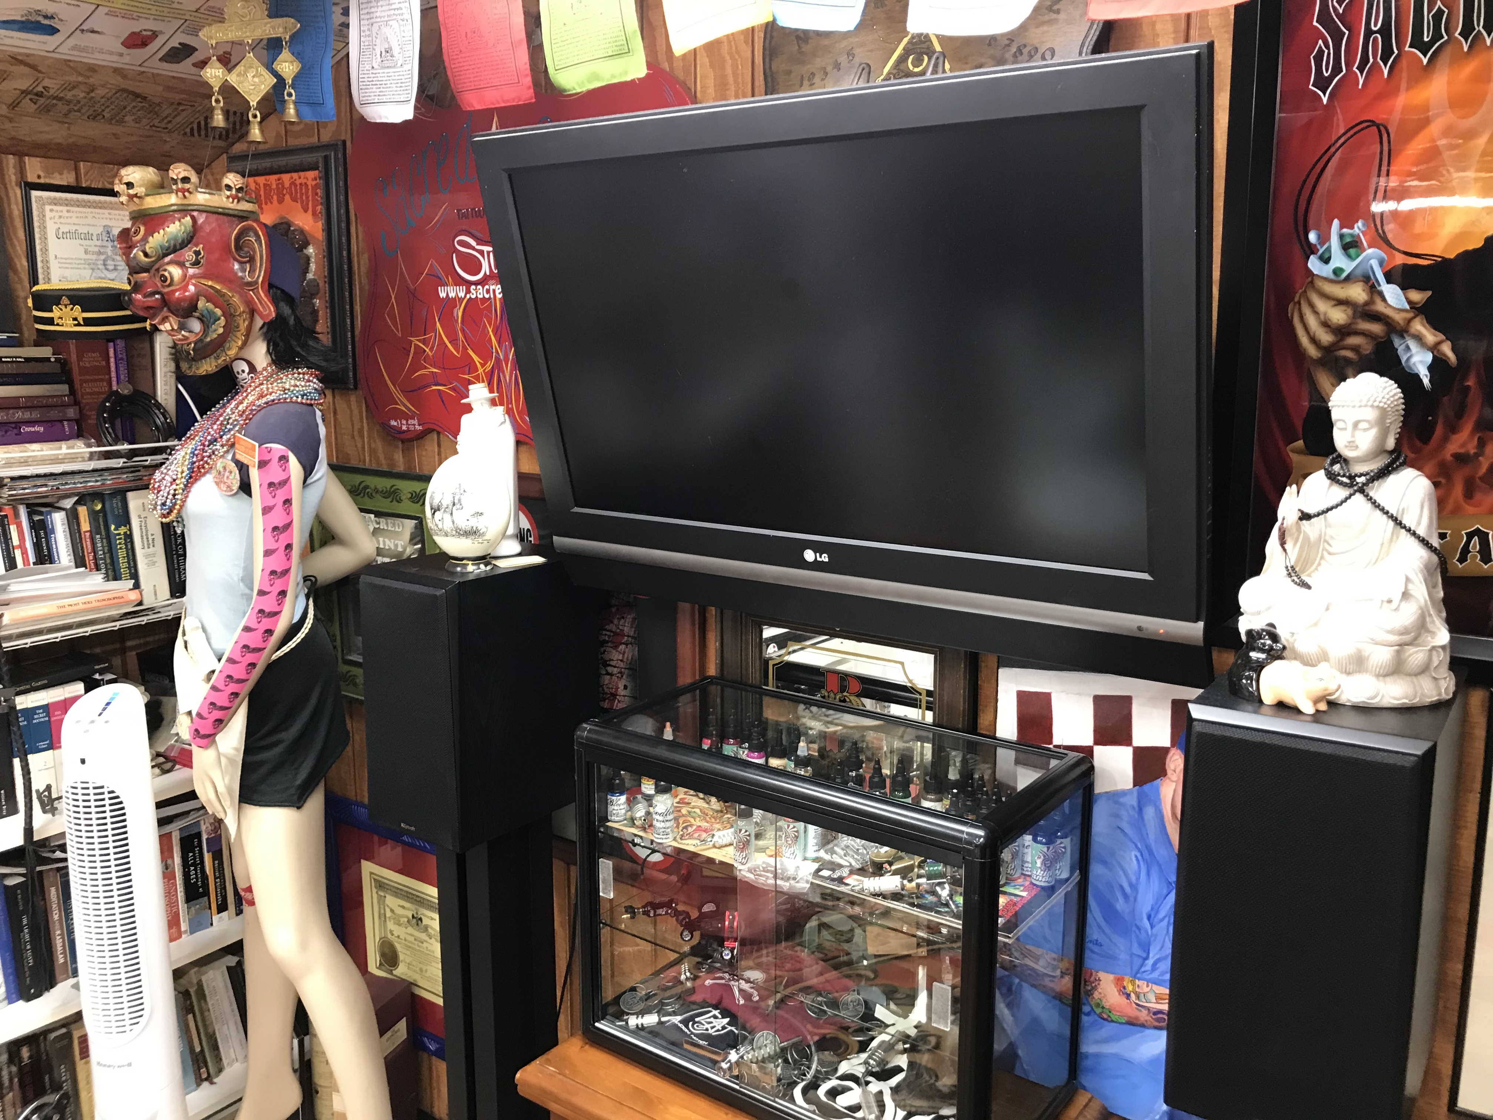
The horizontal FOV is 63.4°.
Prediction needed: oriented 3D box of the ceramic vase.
[{"bbox_3d":[-0.462,-0.138,2.003,0.142,0.300,0.142,0,10,0],"label":"ceramic vase"}]

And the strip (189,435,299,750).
[{"bbox_3d":[-0.762,0.054,1.820,0.148,0.455,0.090,-4,11,-22],"label":"strip"}]

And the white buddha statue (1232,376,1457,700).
[{"bbox_3d":[0.651,-0.029,1.302,0.175,0.335,0.210,-10,14,-44],"label":"white buddha statue"}]

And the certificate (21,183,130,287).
[{"bbox_3d":[-1.376,-0.664,2.586,0.020,0.243,0.313,7,13,35],"label":"certificate"}]

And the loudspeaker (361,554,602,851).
[{"bbox_3d":[-0.458,0.221,2.112,0.225,0.449,0.343,7,13,35],"label":"loudspeaker"}]

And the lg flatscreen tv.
[{"bbox_3d":[0.099,-0.242,1.670,1.045,0.745,0.110,8,26,35],"label":"lg flatscreen tv"}]

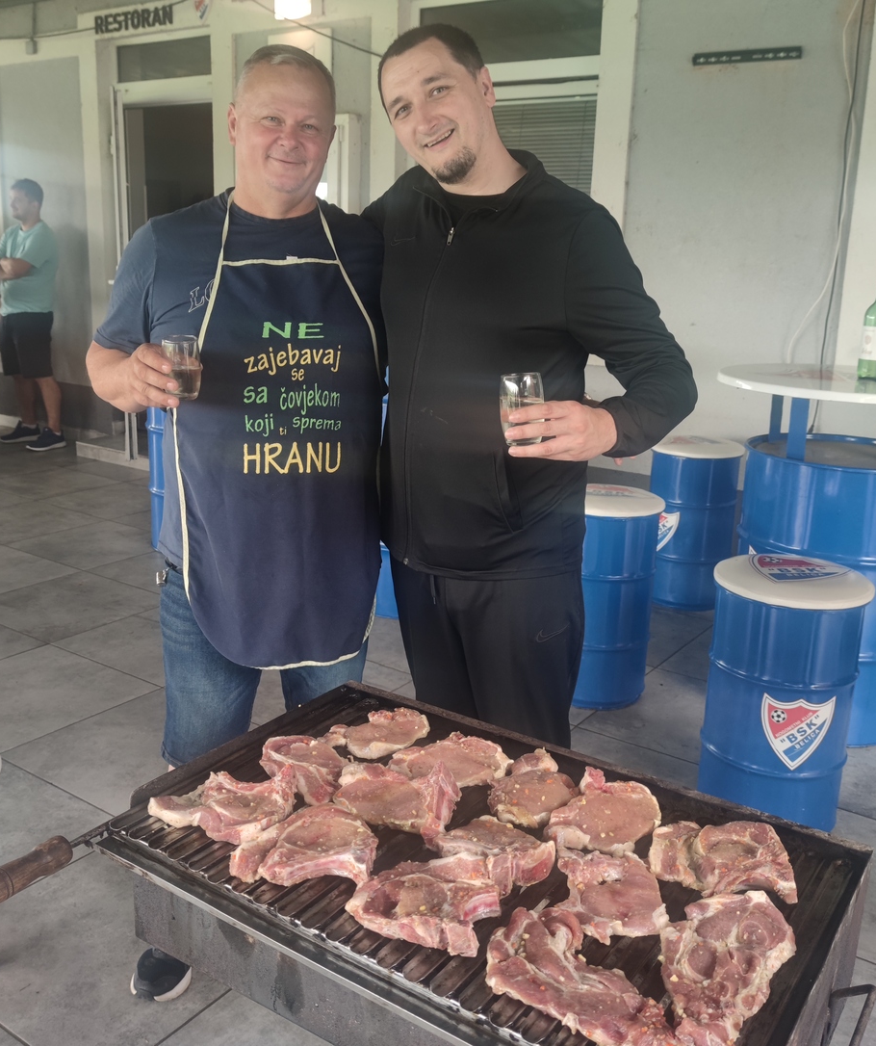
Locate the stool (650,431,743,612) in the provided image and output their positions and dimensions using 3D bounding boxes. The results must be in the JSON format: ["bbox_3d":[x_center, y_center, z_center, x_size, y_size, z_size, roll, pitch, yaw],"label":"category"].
[{"bbox_3d":[1.091,-0.005,4.184,0.380,0.675,0.380,2,15,0],"label":"stool"}]

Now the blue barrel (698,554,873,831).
[{"bbox_3d":[0.868,0.451,2.476,0.380,0.675,0.380,2,15,0],"label":"blue barrel"}]

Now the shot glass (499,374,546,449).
[{"bbox_3d":[0.122,-0.164,1.400,0.063,0.100,0.063,-4,15,0],"label":"shot glass"}]

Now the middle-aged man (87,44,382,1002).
[{"bbox_3d":[-0.302,0.064,1.771,0.630,1.710,0.470,0,15,-7],"label":"middle-aged man"}]

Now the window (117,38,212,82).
[{"bbox_3d":[-1.737,-2.967,6.187,0.940,0.240,0.060,12,17,32],"label":"window"}]

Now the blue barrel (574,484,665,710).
[{"bbox_3d":[0.535,0.237,3.252,0.390,0.680,0.390,12,17,32],"label":"blue barrel"}]

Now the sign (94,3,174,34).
[{"bbox_3d":[-1.931,-3.170,6.081,0.750,0.115,0.030,12,17,32],"label":"sign"}]

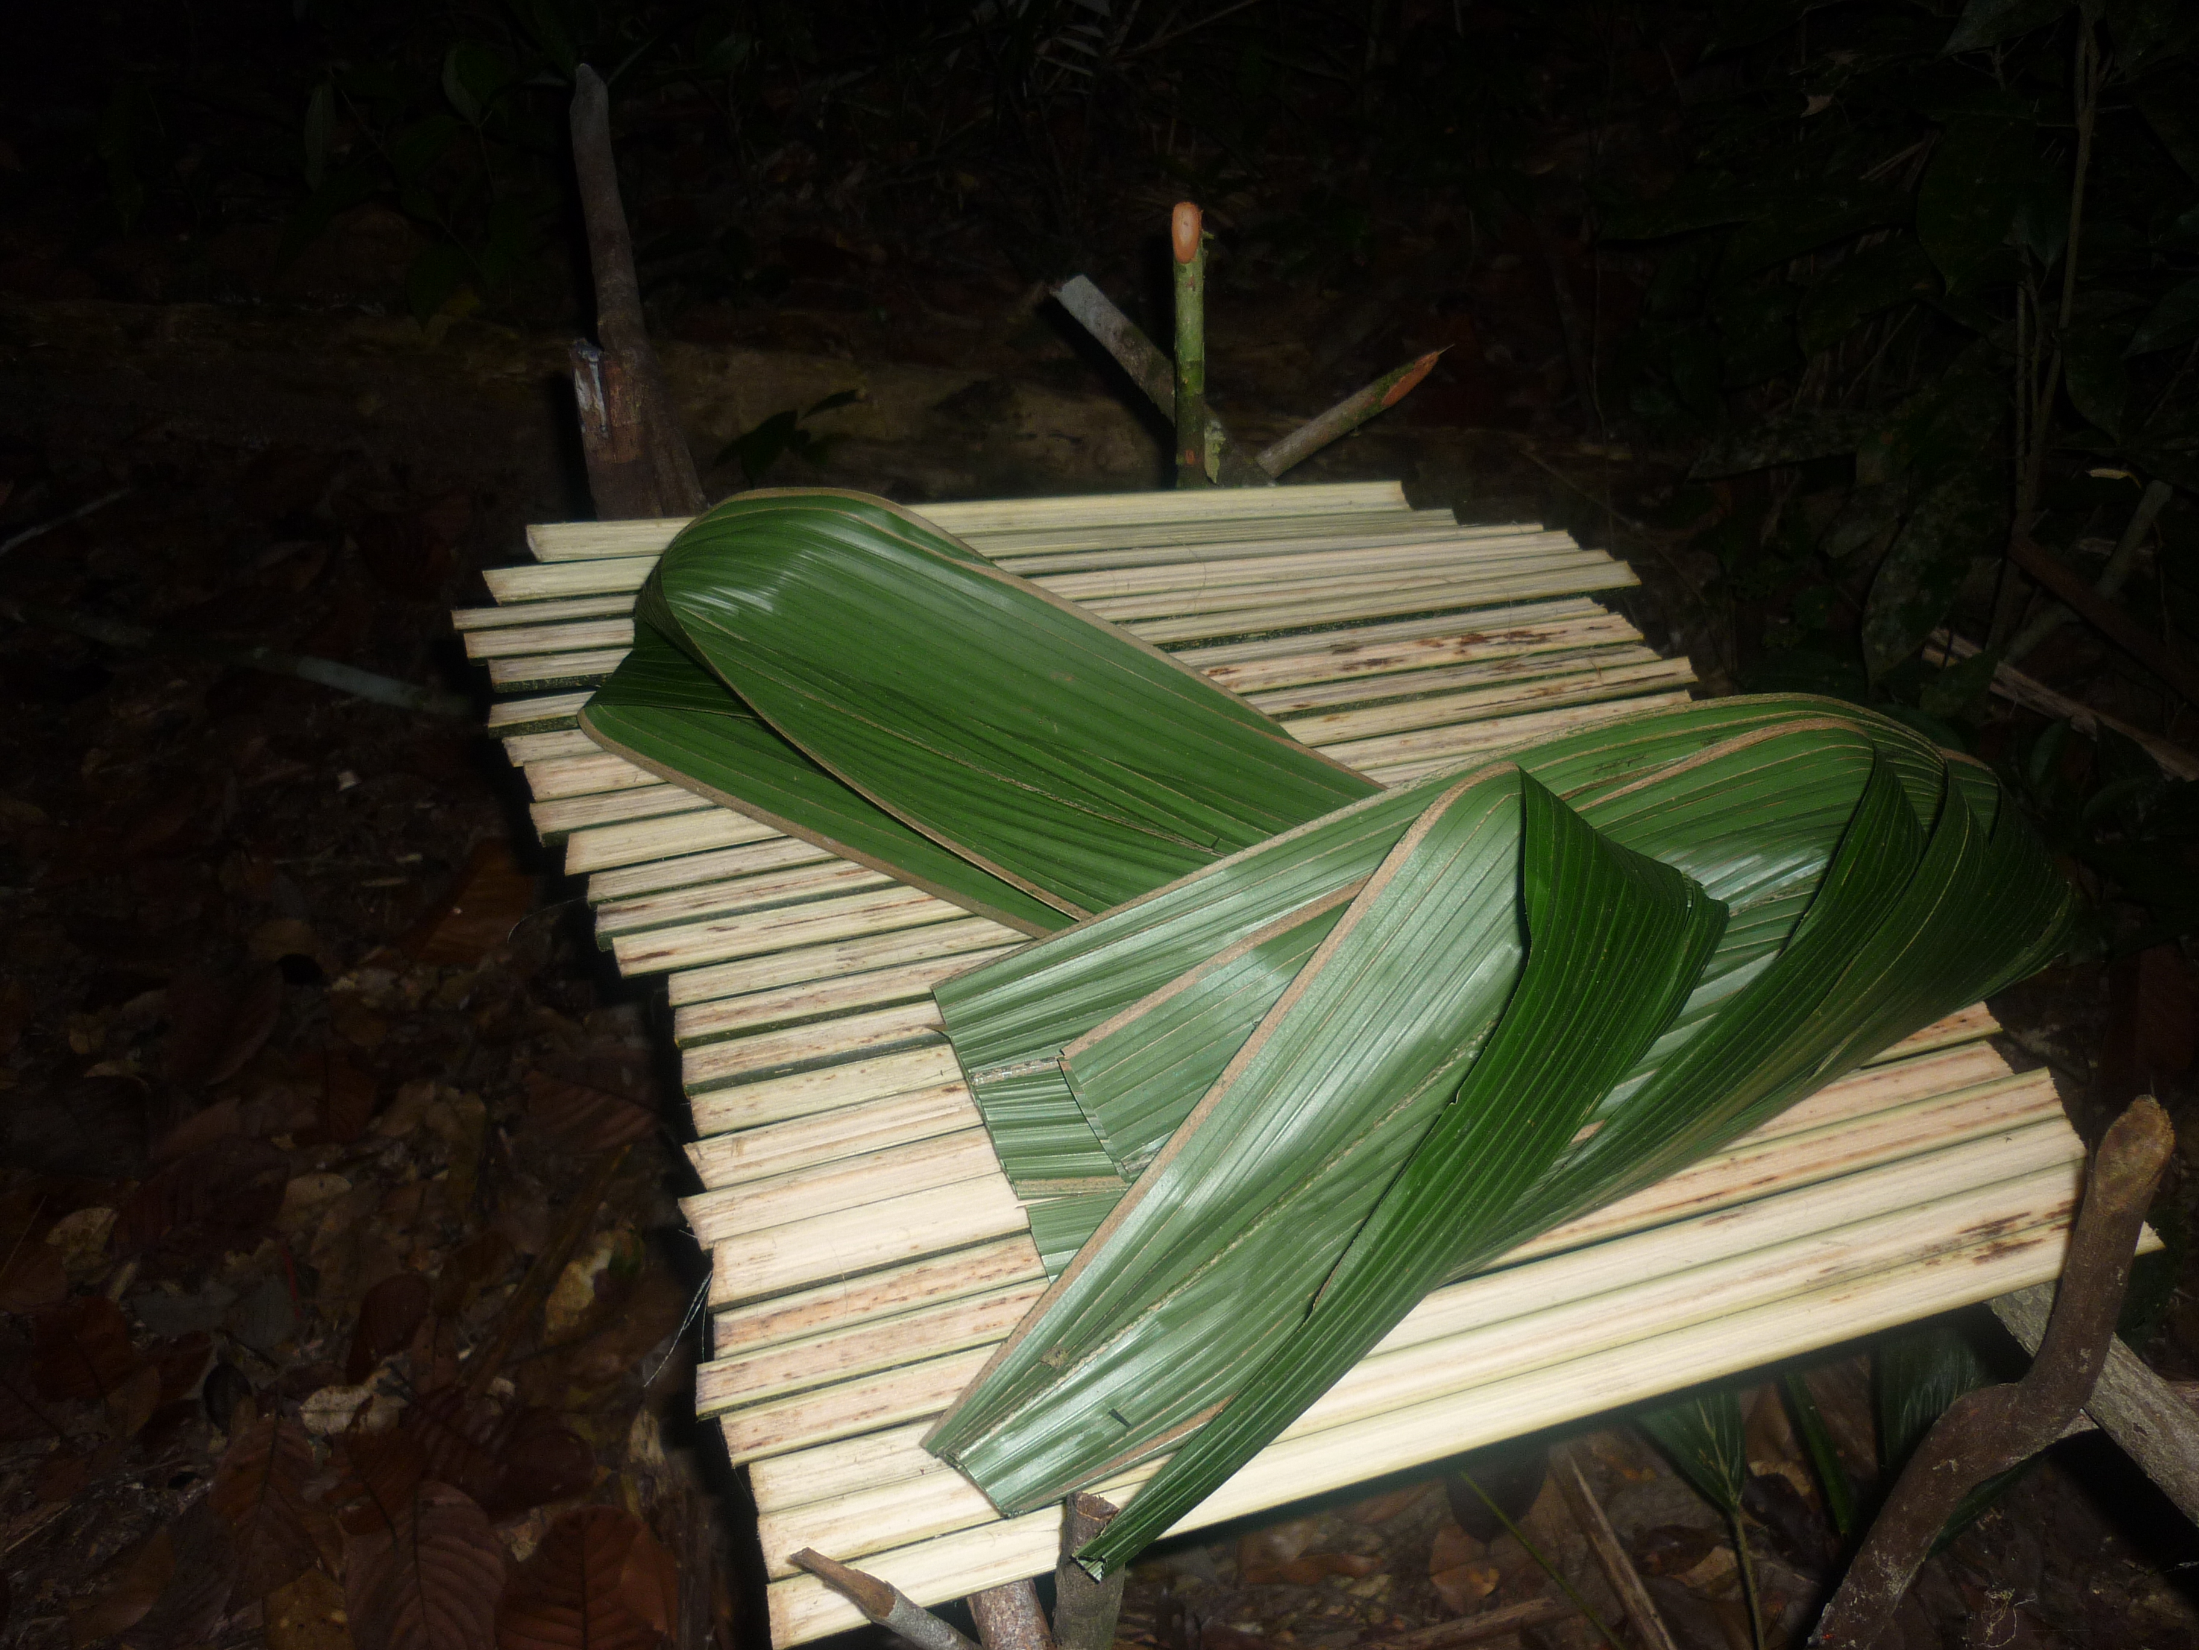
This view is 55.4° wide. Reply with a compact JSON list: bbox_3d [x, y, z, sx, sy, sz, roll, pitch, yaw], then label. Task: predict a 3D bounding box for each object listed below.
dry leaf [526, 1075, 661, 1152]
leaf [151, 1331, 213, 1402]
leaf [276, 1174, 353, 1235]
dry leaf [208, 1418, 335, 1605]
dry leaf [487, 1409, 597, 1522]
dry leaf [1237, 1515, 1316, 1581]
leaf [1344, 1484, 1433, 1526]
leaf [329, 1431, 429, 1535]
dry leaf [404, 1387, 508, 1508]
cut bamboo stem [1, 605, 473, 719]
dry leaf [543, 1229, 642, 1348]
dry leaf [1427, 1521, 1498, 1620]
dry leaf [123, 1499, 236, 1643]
[{"bbox_3d":[-0.454,0.255,1.794,0.130,0.020,0.071,14,42,14],"label":"dry leaf"},{"bbox_3d":[-0.775,0.458,1.770,0.051,0.020,0.073,10,36,9],"label":"leaf"},{"bbox_3d":[-0.647,0.311,1.722,0.067,0.015,0.071,-28,48,-31],"label":"leaf"},{"bbox_3d":[-0.655,0.541,1.660,0.088,0.025,0.180,-4,36,-10],"label":"dry leaf"},{"bbox_3d":[-0.454,0.519,1.709,0.085,0.025,0.093,-13,39,-21],"label":"dry leaf"},{"bbox_3d":[0.130,0.521,1.502,0.065,0.018,0.045,-5,40,-8],"label":"dry leaf"},{"bbox_3d":[0.237,0.557,1.719,0.088,0.020,0.034,-13,39,-22],"label":"leaf"},{"bbox_3d":[-0.581,0.528,1.689,0.069,0.020,0.113,-21,42,-30],"label":"leaf"},{"bbox_3d":[-0.479,0.461,1.548,0.126,0.018,0.069,28,46,27],"label":"dry leaf"},{"bbox_3d":[-0.935,-0.179,2.290,0.596,0.026,0.026,12,41,11],"label":"cut bamboo stem"},{"bbox_3d":[-0.402,0.367,1.664,0.051,0.018,0.126,15,42,15],"label":"dry leaf"},{"bbox_3d":[0.259,0.528,1.501,0.055,0.015,0.071,-12,42,-16],"label":"dry leaf"},{"bbox_3d":[-0.708,0.577,1.610,0.073,0.020,0.130,7,36,5],"label":"dry leaf"}]

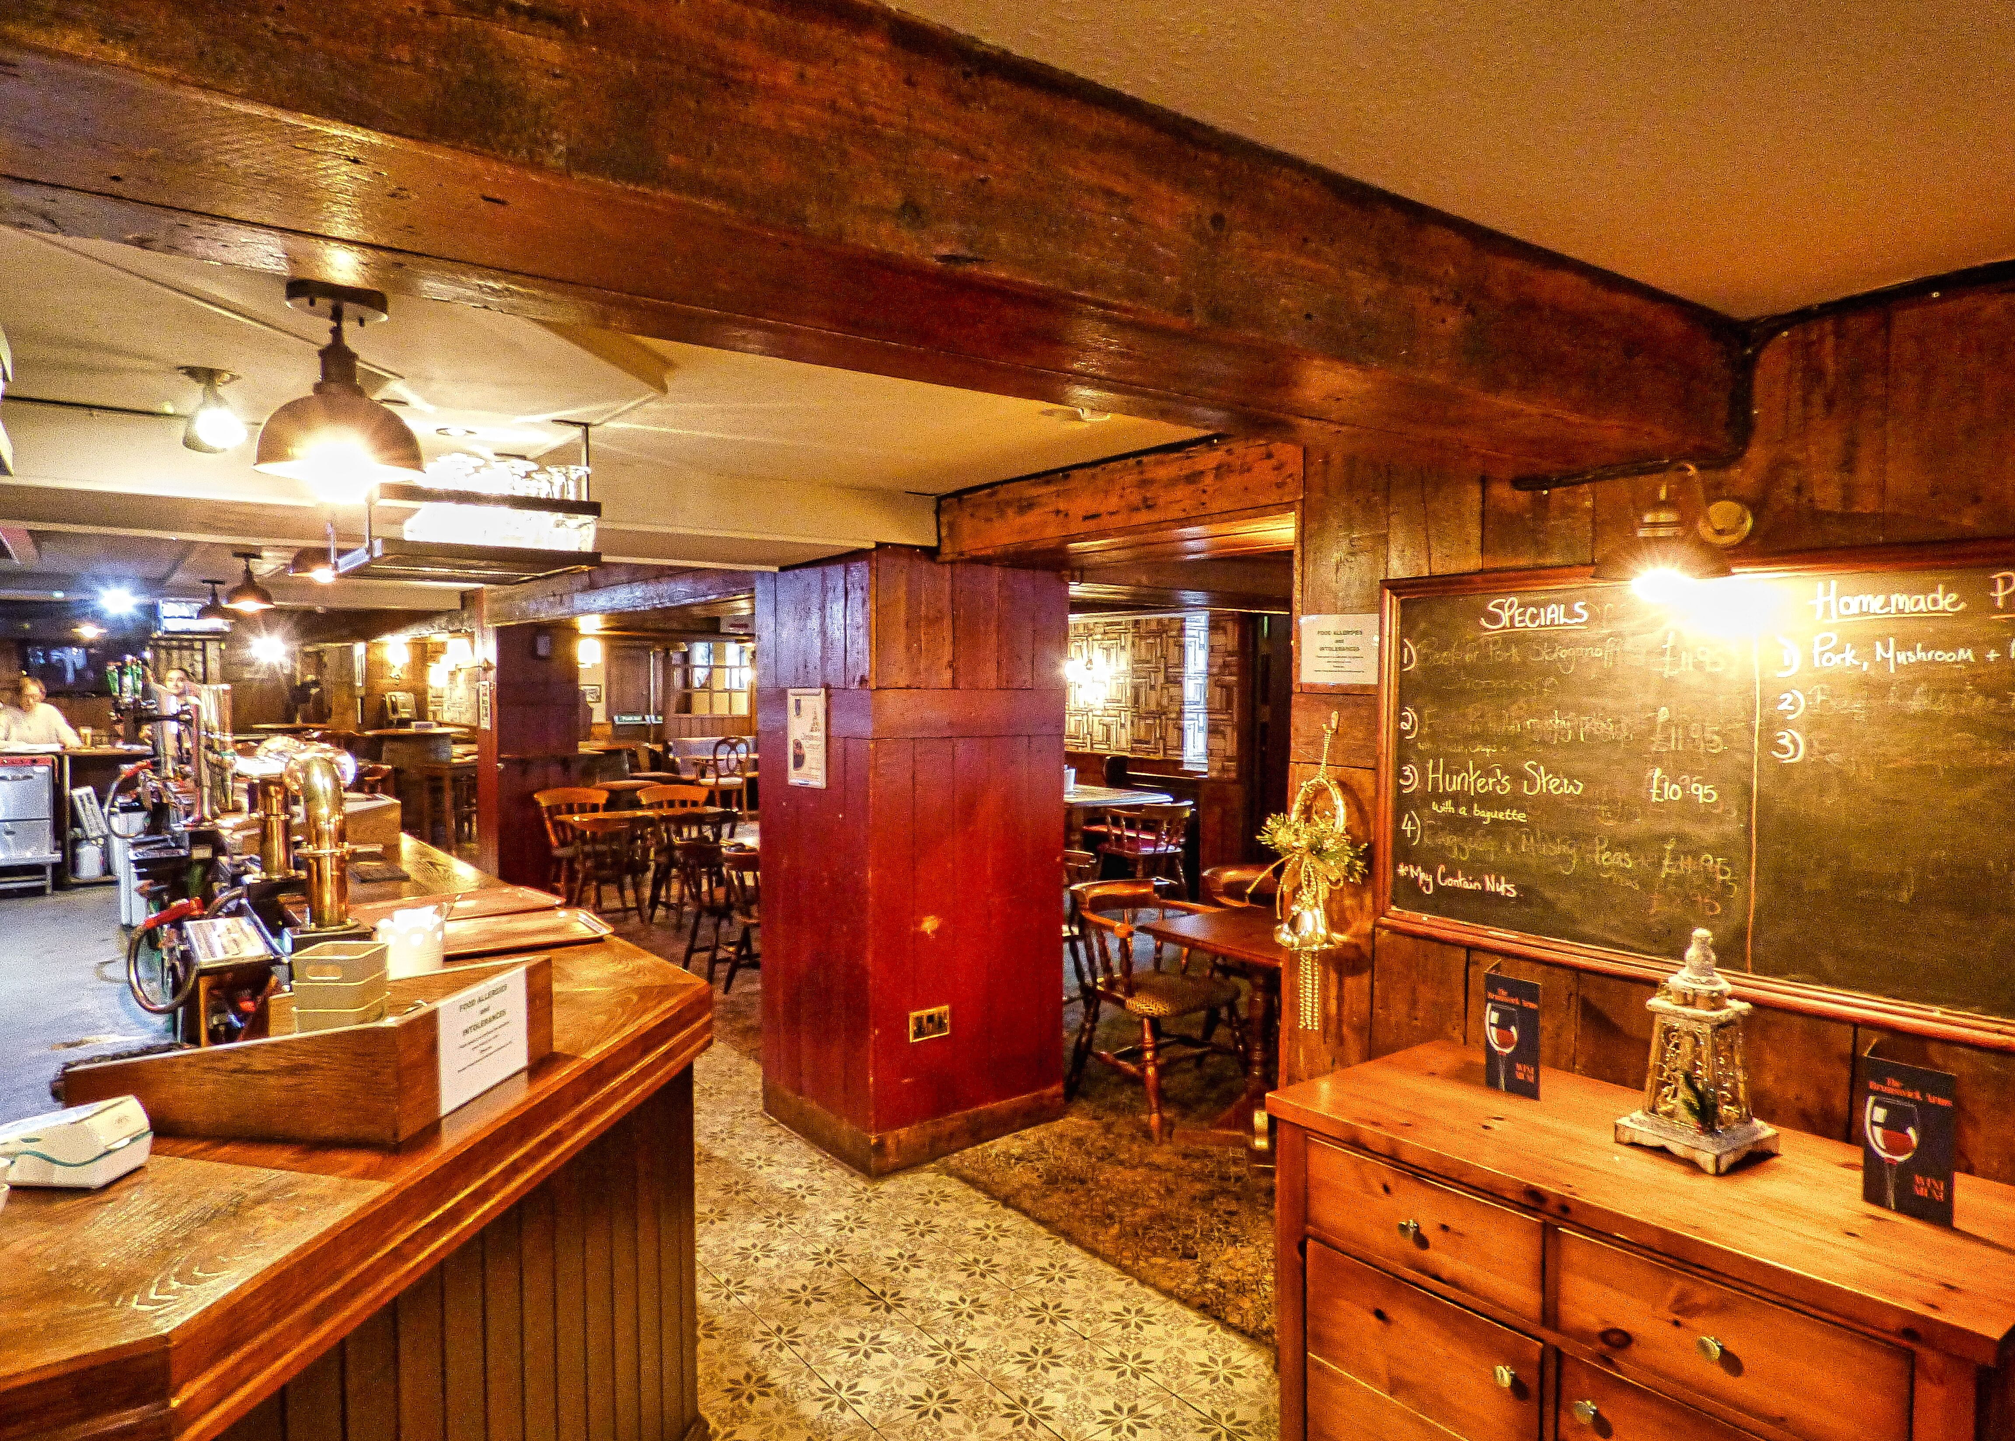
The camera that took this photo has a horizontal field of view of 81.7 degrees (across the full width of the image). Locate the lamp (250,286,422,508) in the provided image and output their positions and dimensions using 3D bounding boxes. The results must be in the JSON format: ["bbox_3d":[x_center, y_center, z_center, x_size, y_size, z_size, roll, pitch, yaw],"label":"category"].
[{"bbox_3d":[-0.947,-0.476,1.650,0.210,0.275,0.210,0,2,0],"label":"lamp"}]

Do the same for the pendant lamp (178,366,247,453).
[{"bbox_3d":[-1.470,-0.577,2.150,0.110,0.165,0.110,1,2,37],"label":"pendant lamp"}]

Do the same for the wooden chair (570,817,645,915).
[{"bbox_3d":[-2.697,0.983,7.827,0.430,0.760,0.440,-1,2,-38],"label":"wooden chair"}]

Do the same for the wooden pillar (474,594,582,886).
[{"bbox_3d":[-3.459,0.248,8.390,0.560,2.200,0.520,-1,2,-39],"label":"wooden pillar"}]

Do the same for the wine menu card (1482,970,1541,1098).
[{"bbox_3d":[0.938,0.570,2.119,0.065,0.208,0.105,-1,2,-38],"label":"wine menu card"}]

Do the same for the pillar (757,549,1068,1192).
[{"bbox_3d":[-0.339,0.441,4.196,0.806,1.972,0.752,-1,2,-38],"label":"pillar"}]

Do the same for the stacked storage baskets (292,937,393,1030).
[{"bbox_3d":[-1.040,0.430,1.823,0.108,0.140,0.105,0,2,-5],"label":"stacked storage baskets"}]

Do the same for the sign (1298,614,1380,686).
[{"bbox_3d":[0.738,-0.158,2.593,0.008,0.152,0.210,-1,2,-38],"label":"sign"}]

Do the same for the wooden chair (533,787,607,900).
[{"bbox_3d":[-2.887,0.918,7.778,0.440,0.890,0.460,-1,2,-39],"label":"wooden chair"}]

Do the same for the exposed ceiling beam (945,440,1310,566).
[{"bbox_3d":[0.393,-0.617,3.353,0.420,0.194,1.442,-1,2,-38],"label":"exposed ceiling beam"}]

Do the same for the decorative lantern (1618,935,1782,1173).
[{"bbox_3d":[1.108,0.512,1.871,0.158,0.354,0.158,-1,2,-31],"label":"decorative lantern"}]

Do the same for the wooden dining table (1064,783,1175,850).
[{"bbox_3d":[0.483,0.947,8.830,0.850,0.750,1.350,-1,2,-39],"label":"wooden dining table"}]

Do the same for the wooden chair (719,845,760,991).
[{"bbox_3d":[-1.200,0.990,6.120,0.520,0.760,0.540,0,2,7],"label":"wooden chair"}]

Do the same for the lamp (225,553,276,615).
[{"bbox_3d":[-3.483,-0.640,5.350,0.205,0.260,0.205,0,2,0],"label":"lamp"}]

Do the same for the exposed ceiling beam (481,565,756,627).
[{"bbox_3d":[-2.023,-0.714,6.339,0.340,0.225,4.758,-1,2,-38],"label":"exposed ceiling beam"}]

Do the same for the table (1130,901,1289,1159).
[{"bbox_3d":[0.884,1.082,3.962,0.620,0.750,0.680,-1,2,-39],"label":"table"}]

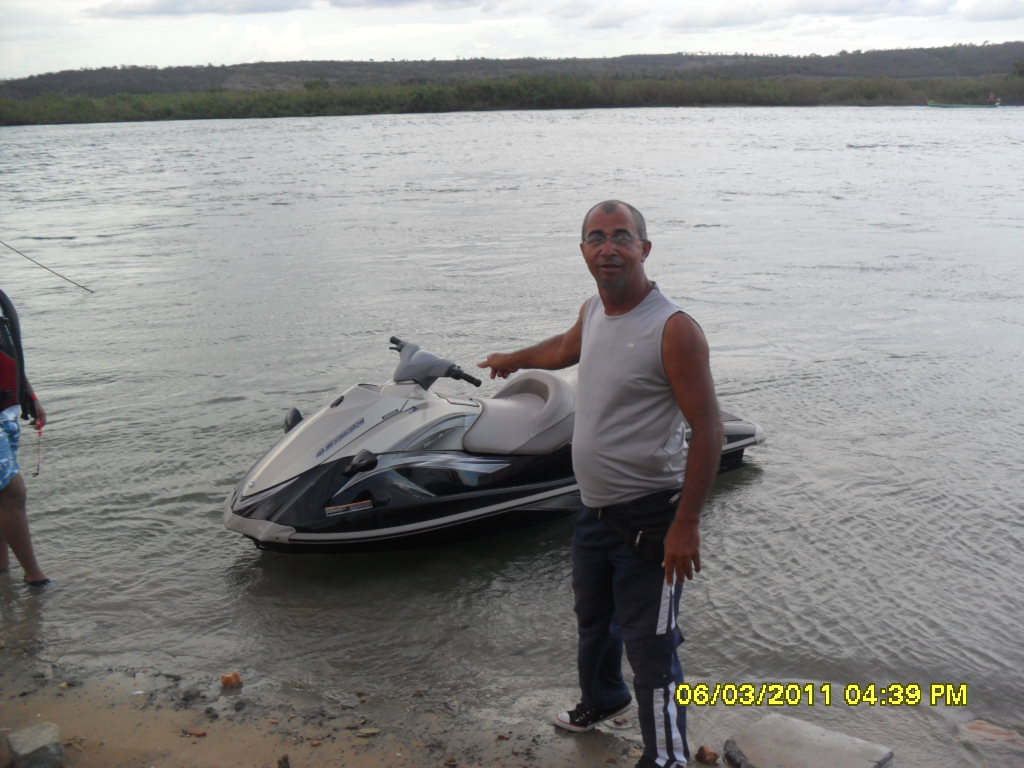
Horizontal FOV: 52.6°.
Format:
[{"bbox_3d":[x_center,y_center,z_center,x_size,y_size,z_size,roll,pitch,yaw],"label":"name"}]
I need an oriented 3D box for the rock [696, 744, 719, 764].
[{"bbox_3d":[0.623,1.181,3.300,0.070,0.050,0.058,0,16,0],"label":"rock"}]

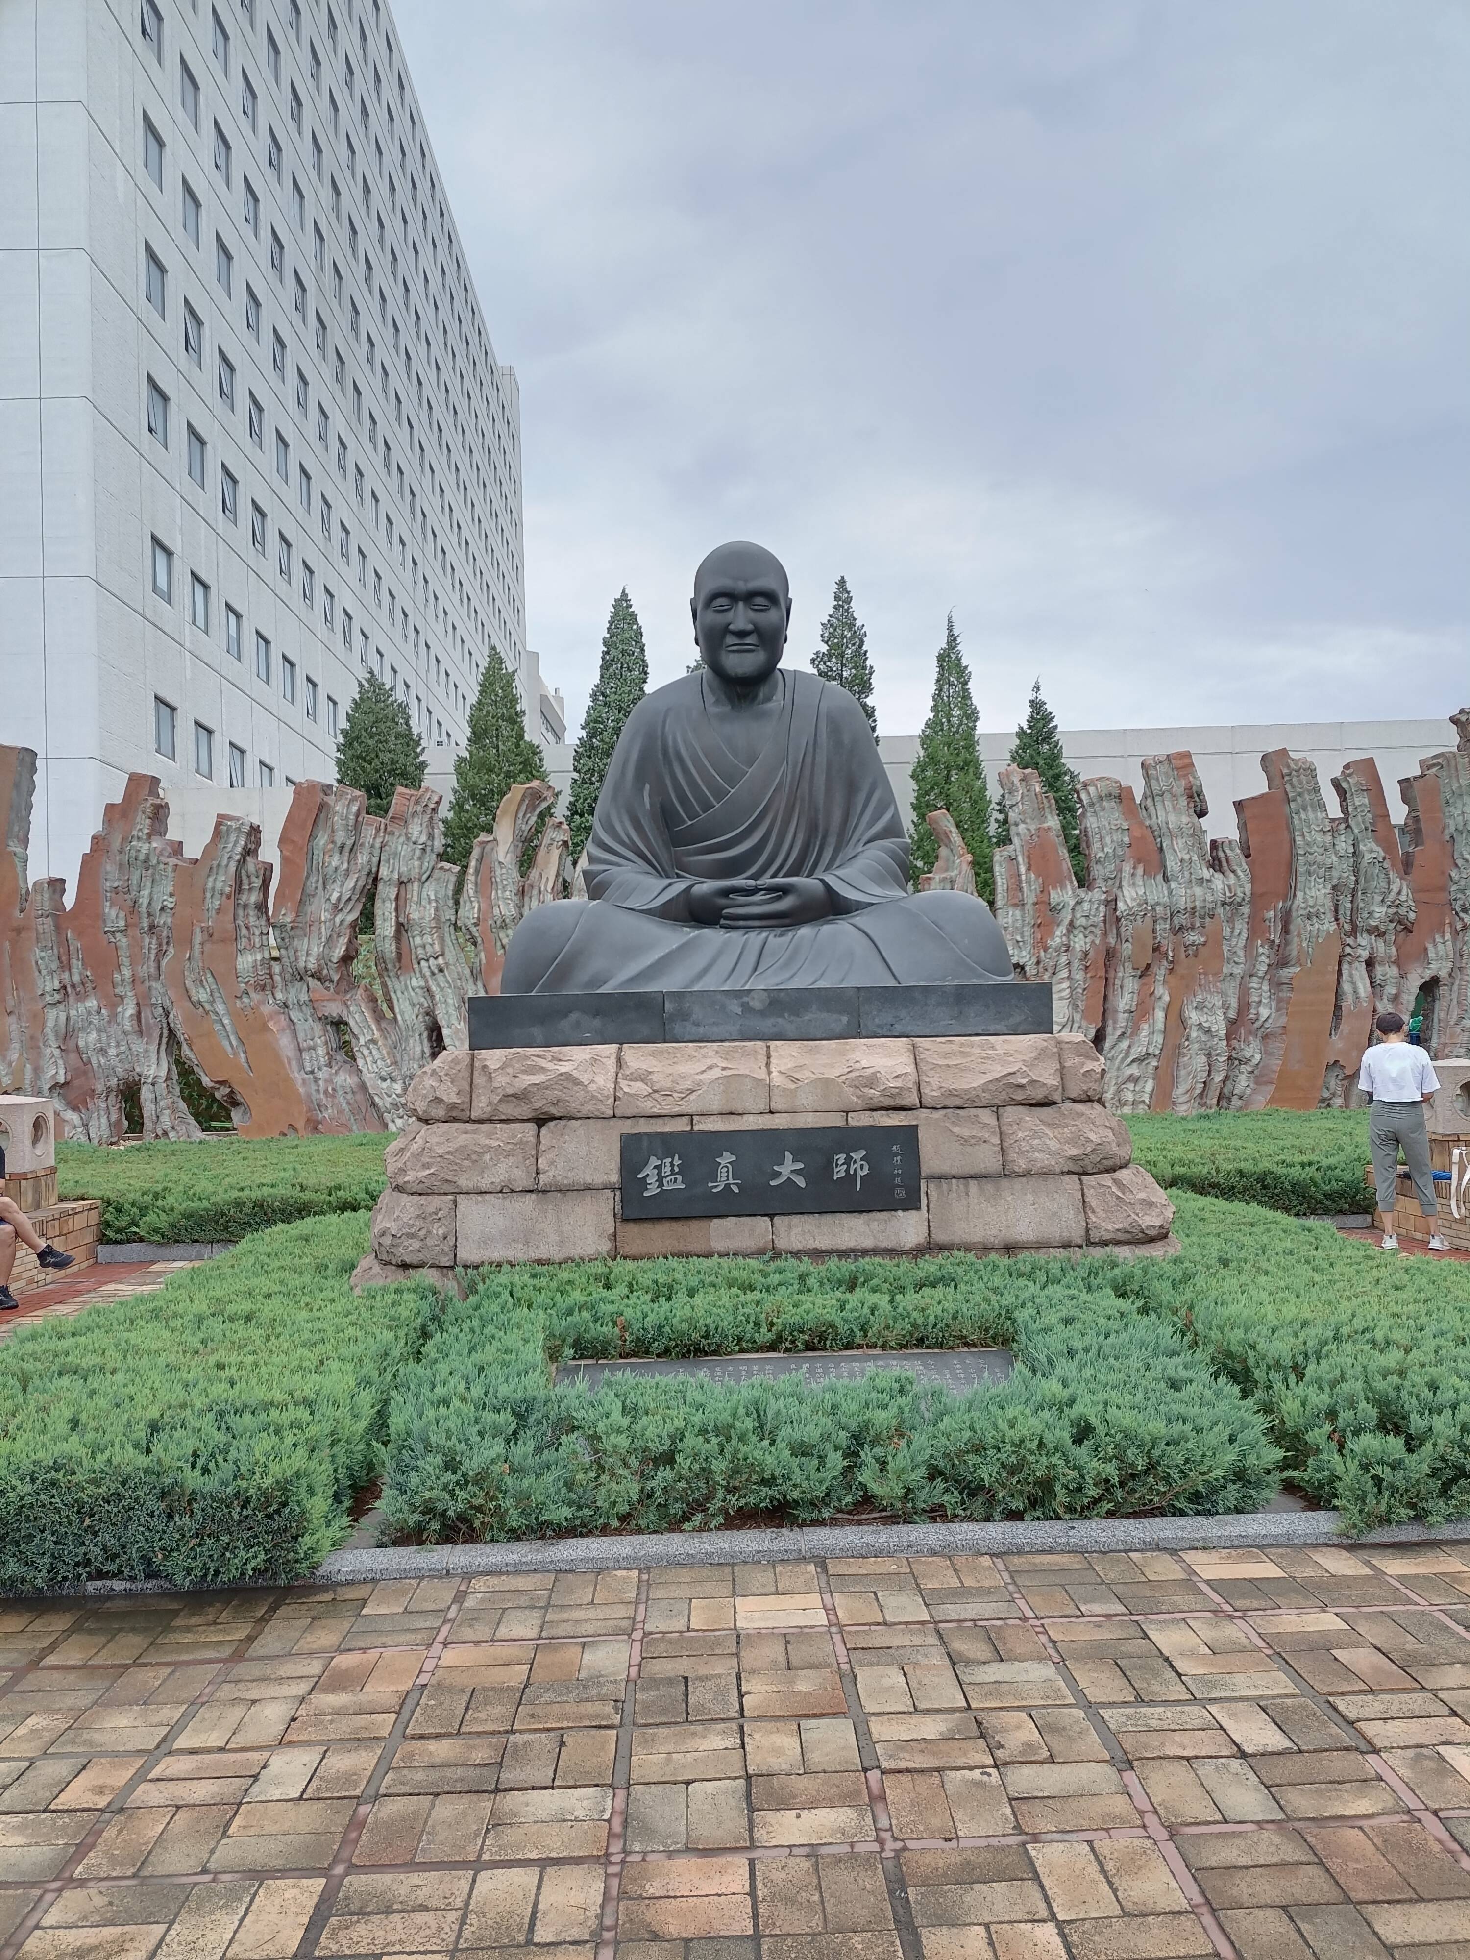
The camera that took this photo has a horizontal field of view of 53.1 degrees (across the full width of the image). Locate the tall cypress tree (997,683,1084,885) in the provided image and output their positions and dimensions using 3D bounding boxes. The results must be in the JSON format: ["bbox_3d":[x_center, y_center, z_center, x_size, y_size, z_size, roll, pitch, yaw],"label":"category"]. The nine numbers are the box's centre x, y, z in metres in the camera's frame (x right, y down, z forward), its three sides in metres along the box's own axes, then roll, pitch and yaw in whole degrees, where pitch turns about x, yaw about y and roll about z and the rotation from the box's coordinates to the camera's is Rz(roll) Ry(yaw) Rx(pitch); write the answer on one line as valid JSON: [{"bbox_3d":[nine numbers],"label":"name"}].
[{"bbox_3d":[4.284,-1.000,20.186,1.450,6.320,1.450,-2,-3,-2],"label":"tall cypress tree"}]

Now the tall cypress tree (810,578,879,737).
[{"bbox_3d":[1.601,-1.675,20.146,1.500,7.840,1.500,-2,-3,-2],"label":"tall cypress tree"}]

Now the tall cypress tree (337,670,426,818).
[{"bbox_3d":[-4.754,-0.884,19.943,1.450,6.660,1.450,-2,-3,-2],"label":"tall cypress tree"}]

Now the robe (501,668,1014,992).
[{"bbox_3d":[0.133,-1.095,10.768,3.550,2.440,2.400,-2,-3,-2],"label":"robe"}]

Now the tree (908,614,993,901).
[{"bbox_3d":[3.089,-1.437,20.174,1.500,7.270,1.500,-2,-3,-2],"label":"tree"}]

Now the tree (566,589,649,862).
[{"bbox_3d":[-1.404,-1.520,20.060,1.650,7.720,1.650,-2,-3,-2],"label":"tree"}]

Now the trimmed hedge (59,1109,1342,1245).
[{"bbox_3d":[-0.425,1.835,13.824,13.500,0.600,5.600,-2,-3,-2],"label":"trimmed hedge"}]

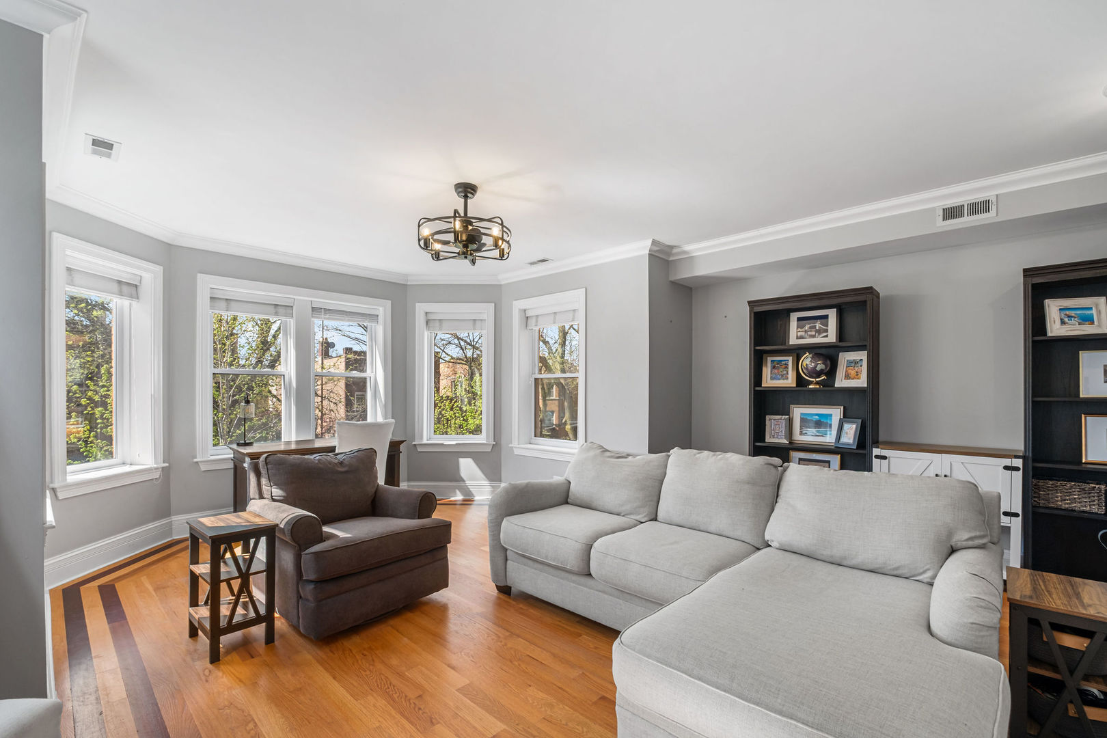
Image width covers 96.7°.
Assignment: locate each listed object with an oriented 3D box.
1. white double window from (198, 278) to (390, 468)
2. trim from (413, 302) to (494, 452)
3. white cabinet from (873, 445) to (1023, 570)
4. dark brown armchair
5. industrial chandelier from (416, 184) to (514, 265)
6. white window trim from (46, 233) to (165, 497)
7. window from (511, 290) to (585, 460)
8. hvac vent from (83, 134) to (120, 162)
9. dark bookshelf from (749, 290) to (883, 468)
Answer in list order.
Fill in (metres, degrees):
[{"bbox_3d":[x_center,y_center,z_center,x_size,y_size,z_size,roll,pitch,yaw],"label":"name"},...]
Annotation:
[{"bbox_3d":[-2.559,0.057,5.082,0.198,1.750,1.922,-1,-2,43],"label":"white double window"},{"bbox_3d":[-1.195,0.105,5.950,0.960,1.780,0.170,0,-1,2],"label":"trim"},{"bbox_3d":[2.842,1.007,3.570,0.818,0.875,0.366,-1,-2,43],"label":"white cabinet"},{"bbox_3d":[-1.270,0.974,3.060,0.941,0.902,0.912,-1,-2,41],"label":"dark brown armchair"},{"bbox_3d":[-0.579,-0.979,3.268,0.624,0.453,0.624,0,-1,0],"label":"industrial chandelier"},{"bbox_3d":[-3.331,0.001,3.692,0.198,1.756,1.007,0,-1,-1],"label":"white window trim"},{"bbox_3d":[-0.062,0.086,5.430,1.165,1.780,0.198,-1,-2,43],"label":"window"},{"bbox_3d":[-2.516,-1.216,2.744,0.324,0.025,0.146,-1,-2,44],"label":"hvac vent"},{"bbox_3d":[2.194,0.433,4.172,0.940,2.070,0.385,-1,-2,43],"label":"dark bookshelf"}]

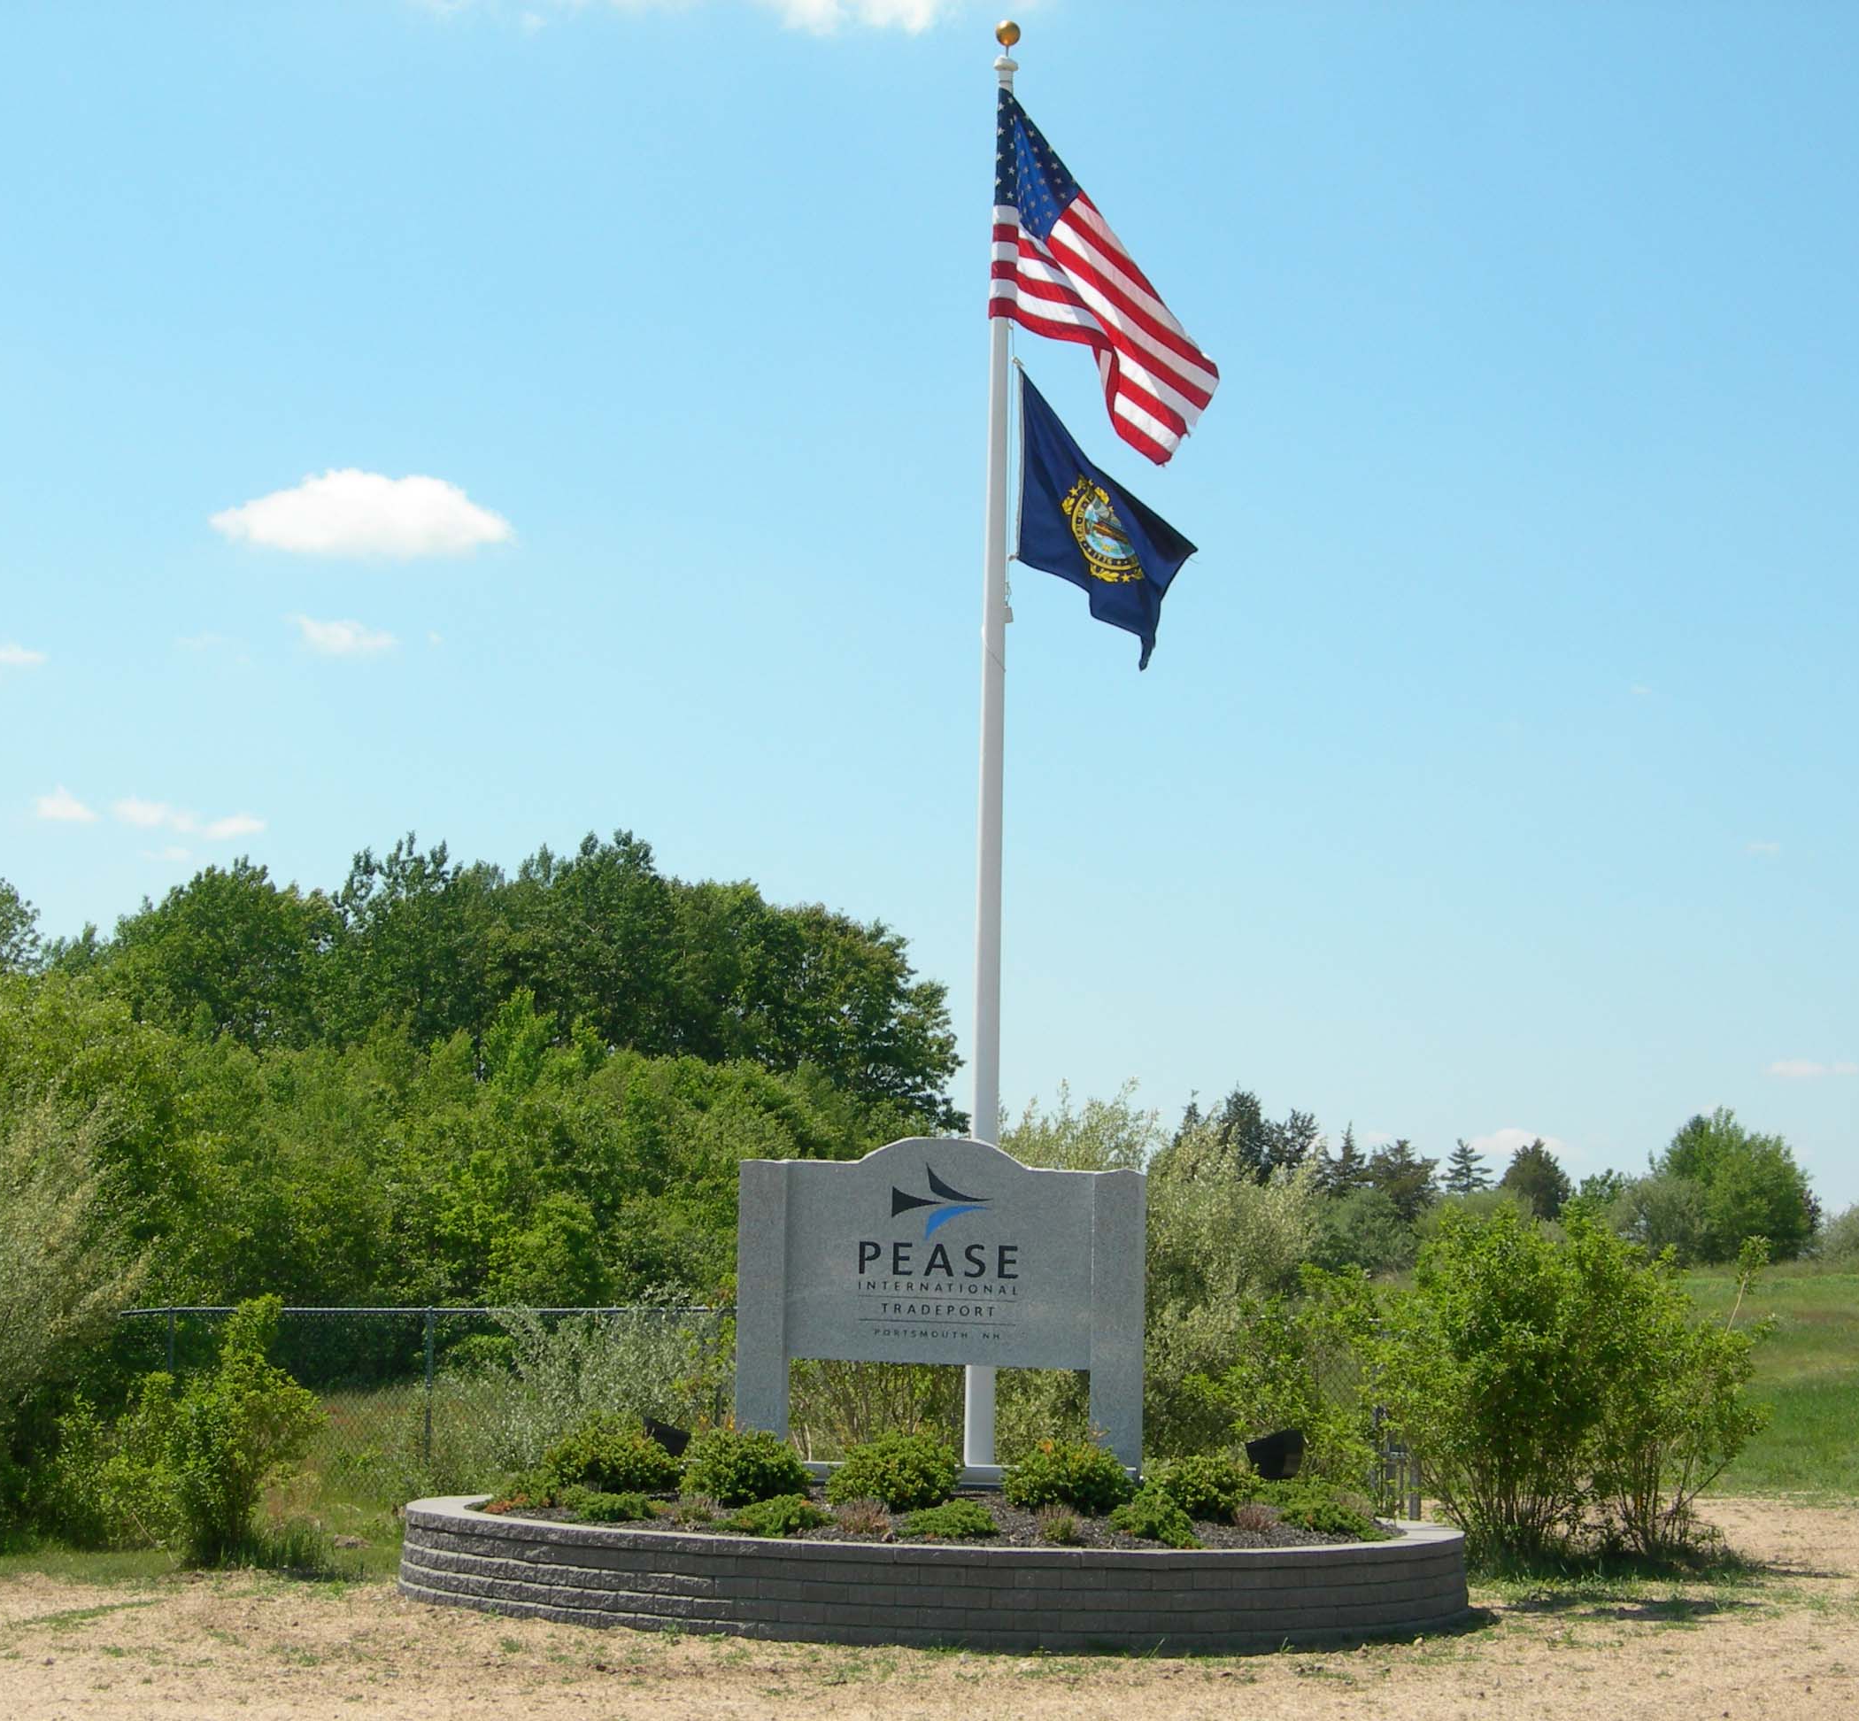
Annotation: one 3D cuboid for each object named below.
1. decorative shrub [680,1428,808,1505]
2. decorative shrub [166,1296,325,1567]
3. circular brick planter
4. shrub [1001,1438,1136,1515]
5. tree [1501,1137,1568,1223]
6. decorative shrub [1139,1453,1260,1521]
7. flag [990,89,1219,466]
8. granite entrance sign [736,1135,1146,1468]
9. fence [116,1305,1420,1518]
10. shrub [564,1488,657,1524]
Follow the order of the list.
[{"bbox_3d":[-0.940,3.099,20.682,0.660,0.394,0.627,1,-6,0],"label":"decorative shrub"},{"bbox_3d":[-4.108,3.406,24.261,0.957,1.595,0.909,1,-6,0],"label":"decorative shrub"},{"bbox_3d":[0.036,3.786,21.715,5.700,0.510,5.700,1,-6,0],"label":"circular brick planter"},{"bbox_3d":[0.773,3.401,22.365,0.750,0.430,0.700,1,-6,0],"label":"shrub"},{"bbox_3d":[18.655,10.308,124.674,2.211,3.537,2.211,1,-6,0],"label":"tree"},{"bbox_3d":[1.384,3.204,20.676,0.596,0.349,0.596,1,-6,0],"label":"decorative shrub"},{"bbox_3d":[1.074,-3.585,24.840,1.420,2.380,0.450,1,-6,0],"label":"flag"},{"bbox_3d":[0.068,2.611,23.606,2.420,1.980,0.270,0,-6,9],"label":"granite entrance sign"},{"bbox_3d":[-1.864,4.129,29.611,12.260,1.700,0.100,-3,-8,36],"label":"fence"},{"bbox_3d":[-1.749,3.513,22.044,0.530,0.200,0.500,1,-6,0],"label":"shrub"}]

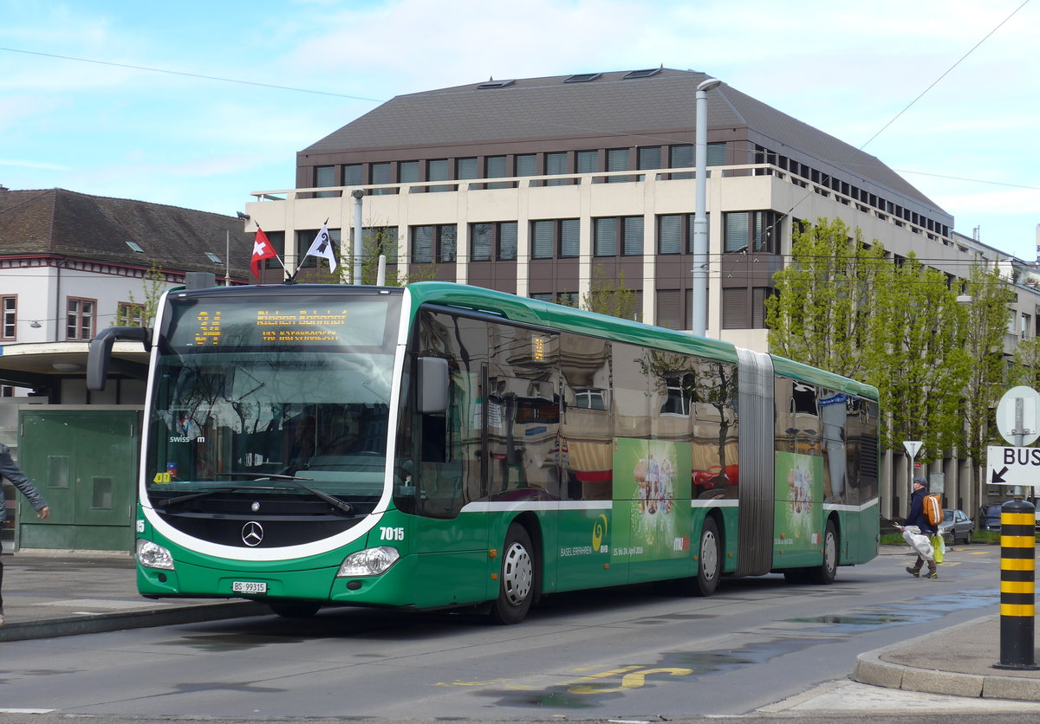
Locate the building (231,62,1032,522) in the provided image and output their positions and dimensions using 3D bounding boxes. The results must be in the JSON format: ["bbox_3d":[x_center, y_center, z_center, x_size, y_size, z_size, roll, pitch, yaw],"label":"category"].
[{"bbox_3d":[7.322,-2.593,120.113,27.000,22.200,39.200,-1,-4,26],"label":"building"}]

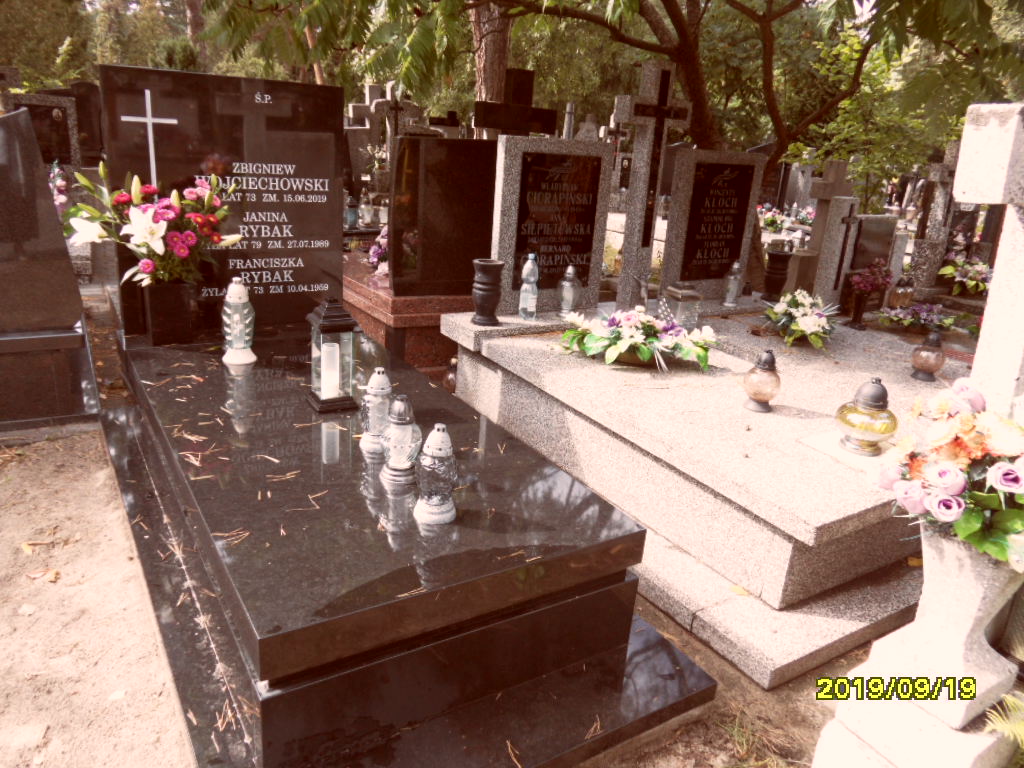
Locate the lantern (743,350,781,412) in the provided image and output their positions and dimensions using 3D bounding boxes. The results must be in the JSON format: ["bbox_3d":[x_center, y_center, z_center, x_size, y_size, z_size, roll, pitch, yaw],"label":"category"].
[{"bbox_3d":[0.957,-0.017,2.680,0.140,0.225,0.140,-7,20,-33],"label":"lantern"}]

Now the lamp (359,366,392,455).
[{"bbox_3d":[-0.358,0.065,1.870,0.093,0.224,0.093,-7,22,-31],"label":"lamp"}]

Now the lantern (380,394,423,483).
[{"bbox_3d":[-0.268,0.129,1.721,0.100,0.217,0.100,4,19,-1],"label":"lantern"}]

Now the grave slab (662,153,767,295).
[{"bbox_3d":[1.295,-1.013,4.581,0.715,0.910,0.100,-7,20,-33],"label":"grave slab"}]

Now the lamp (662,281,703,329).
[{"bbox_3d":[0.927,-0.422,3.856,0.145,0.235,0.145,-7,20,-33],"label":"lamp"}]

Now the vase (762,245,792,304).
[{"bbox_3d":[1.705,-0.704,4.585,0.144,0.328,0.144,-8,24,-33],"label":"vase"}]

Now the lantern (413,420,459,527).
[{"bbox_3d":[-0.168,0.197,1.612,0.097,0.228,0.097,4,17,-1],"label":"lantern"}]

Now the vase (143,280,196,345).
[{"bbox_3d":[-1.258,-0.272,2.607,0.140,0.231,0.149,-8,24,-33],"label":"vase"}]

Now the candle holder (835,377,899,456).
[{"bbox_3d":[1.292,0.109,2.526,0.222,0.257,0.222,-7,22,-31],"label":"candle holder"}]

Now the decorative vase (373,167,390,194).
[{"bbox_3d":[-1.258,-1.973,6.900,0.190,0.270,0.190,-8,24,-33],"label":"decorative vase"}]

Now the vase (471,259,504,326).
[{"bbox_3d":[-0.116,-0.469,3.663,0.172,0.315,0.172,4,19,-1],"label":"vase"}]

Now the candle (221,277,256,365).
[{"bbox_3d":[-0.950,-0.224,2.455,0.122,0.285,0.122,-7,22,-31],"label":"candle"}]

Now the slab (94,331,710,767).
[{"bbox_3d":[-0.560,0.280,2.175,1.060,0.392,2.215,-7,20,-33],"label":"slab"}]

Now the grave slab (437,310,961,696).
[{"bbox_3d":[1.233,0.072,3.493,2.794,0.393,2.459,-7,22,-31],"label":"grave slab"}]

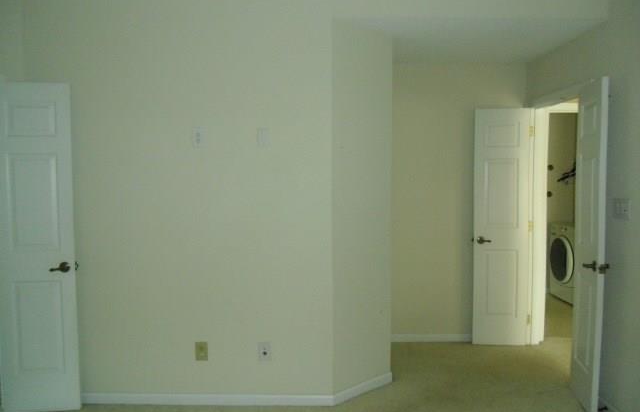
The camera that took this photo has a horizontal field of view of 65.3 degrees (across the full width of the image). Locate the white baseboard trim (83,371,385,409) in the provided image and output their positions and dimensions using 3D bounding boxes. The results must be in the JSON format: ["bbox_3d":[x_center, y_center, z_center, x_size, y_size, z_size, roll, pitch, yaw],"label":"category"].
[{"bbox_3d":[-0.582,1.238,3.416,2.177,0.072,0.403,0,3,2],"label":"white baseboard trim"}]

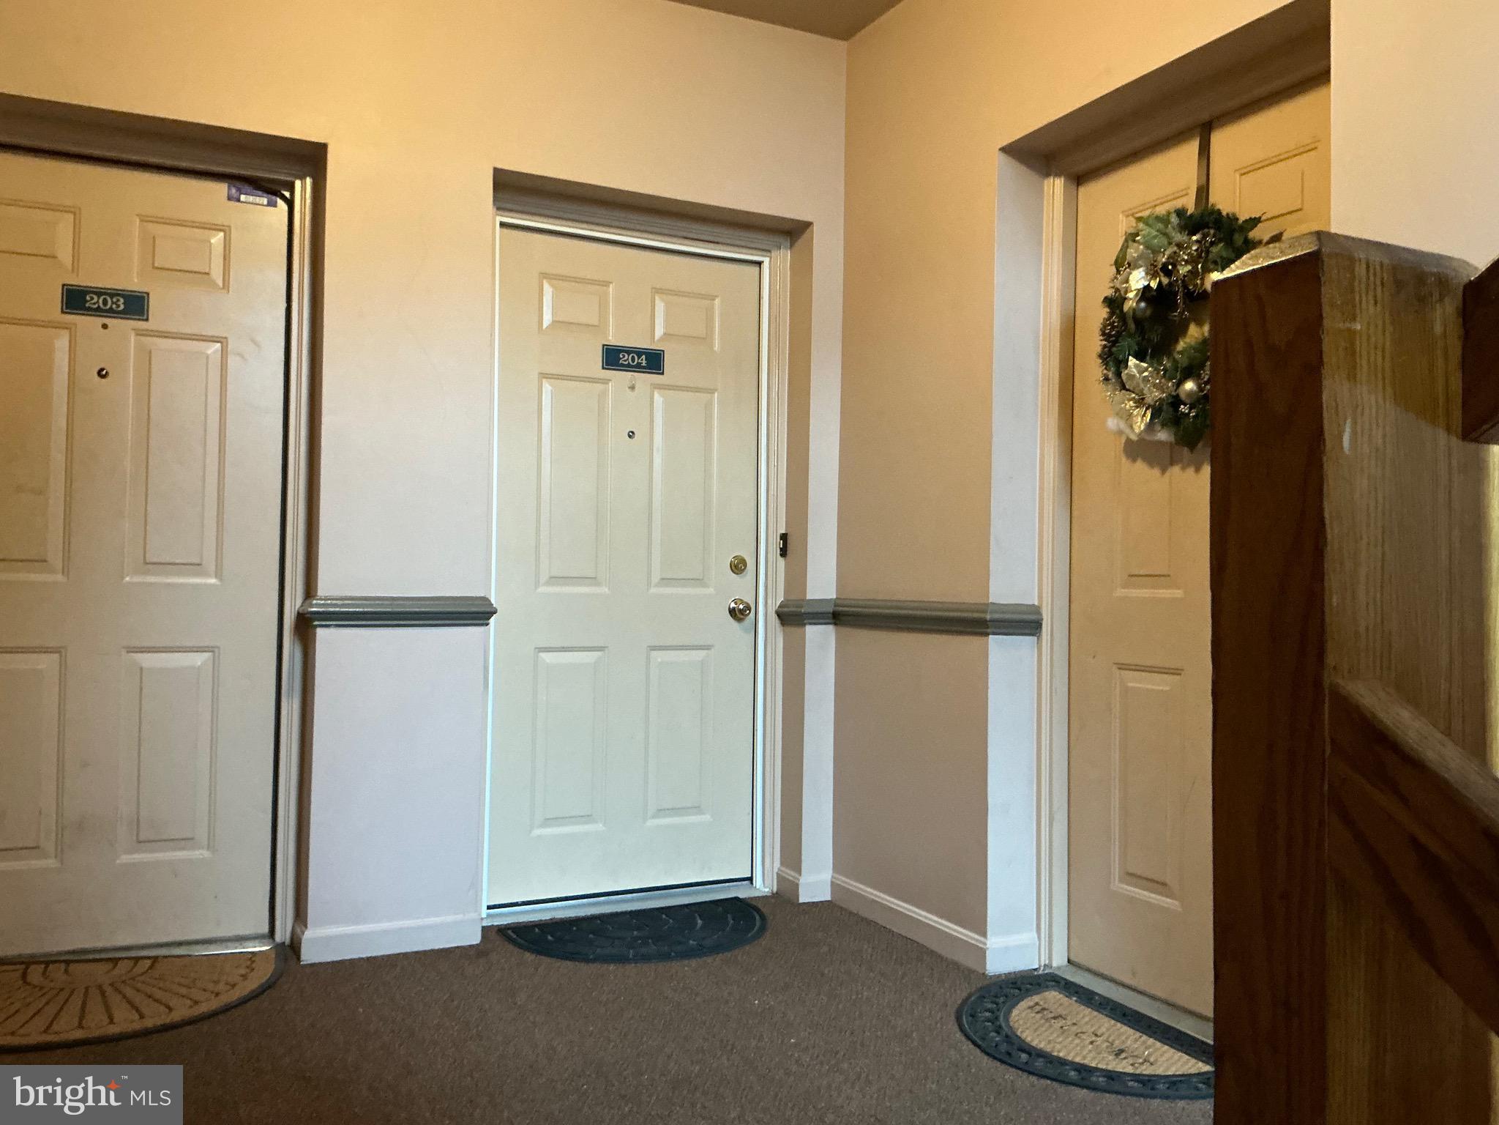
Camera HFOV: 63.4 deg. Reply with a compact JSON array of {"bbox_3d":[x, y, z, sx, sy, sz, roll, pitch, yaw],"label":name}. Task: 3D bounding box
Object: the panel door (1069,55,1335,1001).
[{"bbox_3d":[1.057,0.008,2.736,0.045,2.026,0.918,1,-1,-26],"label":"panel door"}]

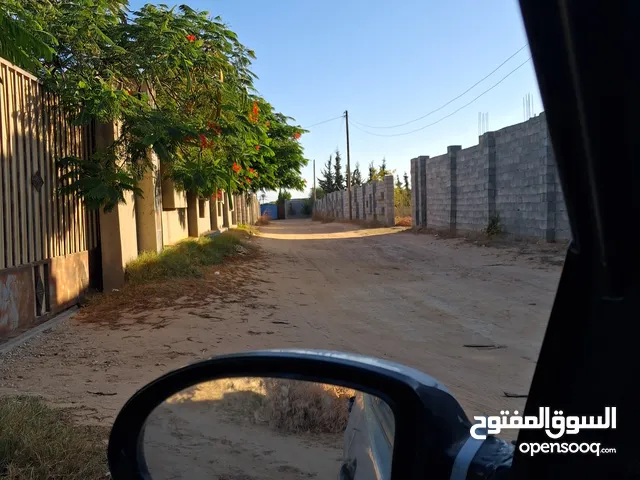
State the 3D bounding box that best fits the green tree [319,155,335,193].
[{"bbox_3d":[1.195,-6.453,60.227,2.600,7.660,2.600,-2,3,-7],"label":"green tree"}]

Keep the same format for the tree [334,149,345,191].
[{"bbox_3d":[2.270,-6.617,58.242,2.000,8.160,2.000,-2,3,-7],"label":"tree"}]

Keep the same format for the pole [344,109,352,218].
[{"bbox_3d":[2.042,-5.155,34.776,0.300,7.570,0.250,-3,3,-7],"label":"pole"}]

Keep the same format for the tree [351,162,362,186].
[{"bbox_3d":[4.146,-5.369,54.179,2.000,6.040,2.000,-2,3,-7],"label":"tree"}]

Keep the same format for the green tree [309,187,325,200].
[{"bbox_3d":[-0.454,-4.800,64.119,2.600,4.000,2.600,-2,3,-7],"label":"green tree"}]

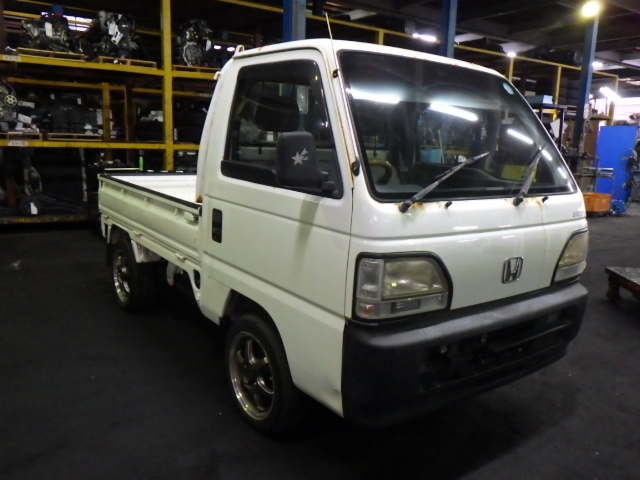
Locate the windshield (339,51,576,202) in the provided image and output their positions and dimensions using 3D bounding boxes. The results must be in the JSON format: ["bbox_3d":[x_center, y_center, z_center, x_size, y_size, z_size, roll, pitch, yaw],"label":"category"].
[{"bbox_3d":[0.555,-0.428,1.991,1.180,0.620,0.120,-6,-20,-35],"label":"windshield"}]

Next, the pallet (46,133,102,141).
[{"bbox_3d":[-3.885,-1.603,8.070,0.745,0.095,0.800,-6,13,-35],"label":"pallet"}]

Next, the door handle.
[{"bbox_3d":[-0.459,-0.063,2.348,0.035,0.150,0.095,-6,14,-36],"label":"door handle"}]

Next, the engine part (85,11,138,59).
[{"bbox_3d":[-2.884,-2.798,7.168,0.650,0.566,0.580,-6,13,-35],"label":"engine part"}]

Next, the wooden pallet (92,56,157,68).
[{"bbox_3d":[-2.997,-2.636,7.821,0.800,0.100,0.800,-6,14,-36],"label":"wooden pallet"}]

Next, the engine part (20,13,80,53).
[{"bbox_3d":[-3.489,-2.649,6.710,0.684,0.411,0.550,-6,13,-35],"label":"engine part"}]

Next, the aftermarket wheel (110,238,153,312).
[{"bbox_3d":[-1.380,0.261,3.804,0.155,0.530,0.530,-6,14,-36],"label":"aftermarket wheel"}]

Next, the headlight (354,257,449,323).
[{"bbox_3d":[0.273,0.140,1.670,0.350,0.210,0.140,-6,14,-36],"label":"headlight"}]

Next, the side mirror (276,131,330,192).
[{"bbox_3d":[-0.069,-0.251,1.674,0.190,0.190,0.095,-6,14,-36],"label":"side mirror"}]

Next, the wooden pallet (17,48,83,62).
[{"bbox_3d":[-3.805,-2.546,7.238,0.800,0.100,0.800,-6,14,-36],"label":"wooden pallet"}]

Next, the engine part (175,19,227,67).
[{"bbox_3d":[-1.822,-2.955,7.907,0.713,0.660,0.600,-6,13,-35],"label":"engine part"}]

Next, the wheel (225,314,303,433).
[{"bbox_3d":[-0.246,0.592,2.315,0.155,0.530,0.530,-6,14,-36],"label":"wheel"}]

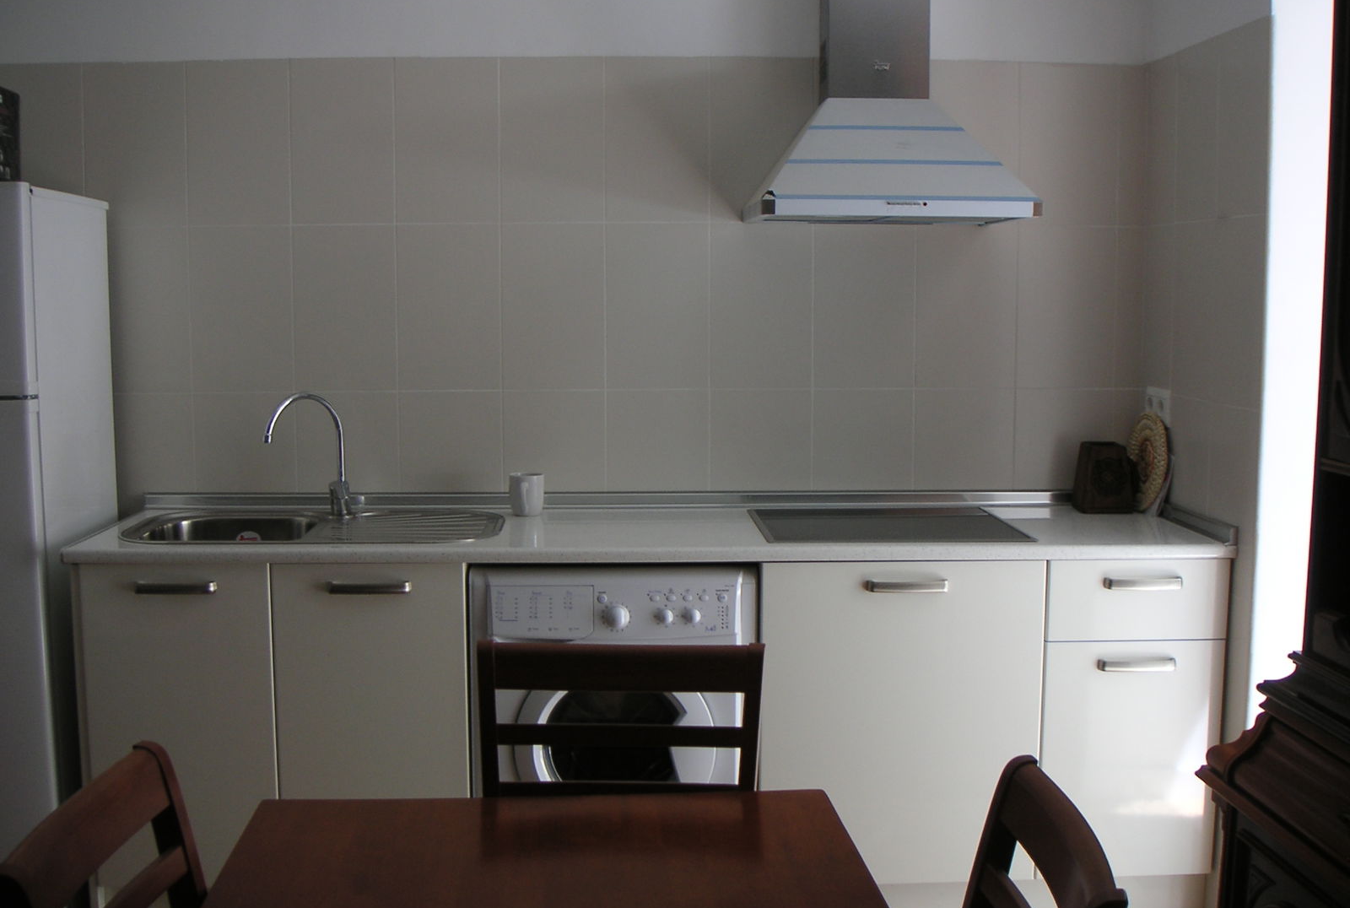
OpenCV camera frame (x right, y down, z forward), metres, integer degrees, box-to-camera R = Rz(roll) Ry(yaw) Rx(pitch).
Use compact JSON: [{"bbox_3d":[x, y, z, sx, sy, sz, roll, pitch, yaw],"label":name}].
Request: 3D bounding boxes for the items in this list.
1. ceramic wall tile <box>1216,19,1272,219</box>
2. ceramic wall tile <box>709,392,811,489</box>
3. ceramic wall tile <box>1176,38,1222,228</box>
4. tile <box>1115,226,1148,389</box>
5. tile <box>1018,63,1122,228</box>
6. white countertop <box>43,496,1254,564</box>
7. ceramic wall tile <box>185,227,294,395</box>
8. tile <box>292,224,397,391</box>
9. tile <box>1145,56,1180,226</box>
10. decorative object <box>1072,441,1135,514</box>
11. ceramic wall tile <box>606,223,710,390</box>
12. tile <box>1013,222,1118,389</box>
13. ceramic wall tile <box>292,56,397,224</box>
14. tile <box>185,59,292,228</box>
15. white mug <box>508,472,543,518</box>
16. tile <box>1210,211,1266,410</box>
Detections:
[{"bbox_3d":[1.154,-0.671,3.000,0.010,0.390,0.250,0,6,-2],"label":"ceramic wall tile"},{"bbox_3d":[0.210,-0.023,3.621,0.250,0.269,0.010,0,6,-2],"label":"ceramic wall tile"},{"bbox_3d":[1.149,-0.701,3.251,0.010,0.390,0.250,0,6,-2],"label":"ceramic wall tile"},{"bbox_3d":[1.110,-0.356,3.622,0.071,0.400,0.010,0,6,-2],"label":"tile"},{"bbox_3d":[0.944,-0.744,3.566,0.250,0.398,0.010,0,5,-1],"label":"tile"},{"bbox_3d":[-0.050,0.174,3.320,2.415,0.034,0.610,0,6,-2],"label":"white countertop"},{"bbox_3d":[-1.036,-0.348,3.552,0.250,0.398,0.010,0,5,-1],"label":"ceramic wall tile"},{"bbox_3d":[-0.791,-0.348,3.542,0.250,0.400,0.010,0,6,-2],"label":"tile"},{"bbox_3d":[1.146,-0.730,3.474,0.010,0.394,0.201,0,6,-2],"label":"tile"},{"bbox_3d":[1.013,0.052,3.511,0.128,0.167,0.105,0,6,-2],"label":"decorative object"},{"bbox_3d":[-0.043,-0.355,3.571,0.250,0.400,0.010,0,6,-2],"label":"ceramic wall tile"},{"bbox_3d":[0.953,-0.354,3.601,0.250,0.396,0.010,0,6,-2],"label":"tile"},{"bbox_3d":[-0.789,-0.742,3.523,0.250,0.398,0.010,0,5,-1],"label":"ceramic wall tile"},{"bbox_3d":[-1.034,-0.737,3.517,0.250,0.398,0.010,0,5,-1],"label":"tile"},{"bbox_3d":[-0.346,0.096,3.453,0.083,0.096,0.112,0,6,-2],"label":"white mug"},{"bbox_3d":[1.165,-0.291,3.043,0.010,0.400,0.249,0,6,-2],"label":"tile"}]

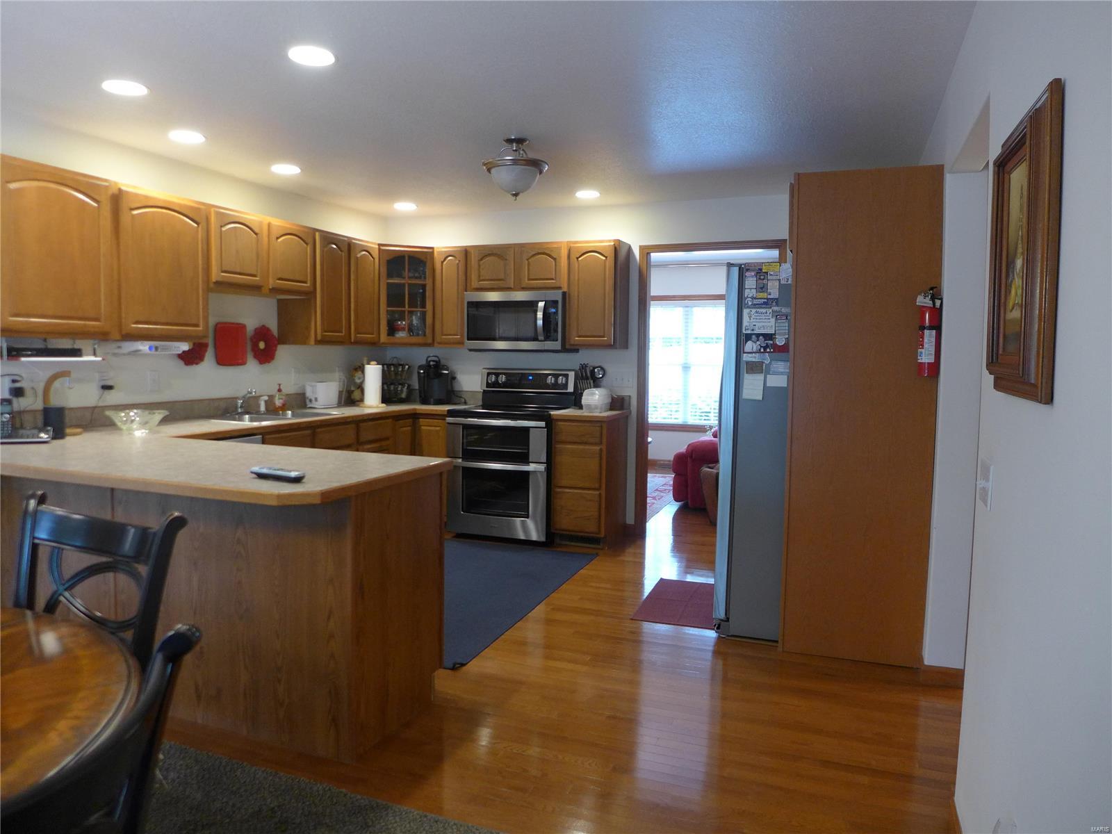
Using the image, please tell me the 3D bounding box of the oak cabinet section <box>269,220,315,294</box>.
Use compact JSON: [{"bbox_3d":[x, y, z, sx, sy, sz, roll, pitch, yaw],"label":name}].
[{"bbox_3d":[-1.816,-0.988,4.936,0.332,0.476,0.454,2,5,20],"label":"oak cabinet section"}]

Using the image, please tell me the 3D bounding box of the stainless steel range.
[{"bbox_3d":[-0.315,0.260,5.715,0.766,1.206,0.703,2,5,20],"label":"stainless steel range"}]

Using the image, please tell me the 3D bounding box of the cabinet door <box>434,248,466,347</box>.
[{"bbox_3d":[-0.794,-0.902,5.822,0.258,0.715,0.022,2,5,19],"label":"cabinet door"}]

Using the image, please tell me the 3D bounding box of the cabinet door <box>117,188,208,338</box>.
[{"bbox_3d":[-1.984,-0.756,3.921,0.025,0.703,0.553,2,5,20],"label":"cabinet door"}]

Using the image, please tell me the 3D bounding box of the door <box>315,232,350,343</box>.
[{"bbox_3d":[-1.489,-0.850,5.117,0.030,0.700,0.340,2,5,21],"label":"door"}]

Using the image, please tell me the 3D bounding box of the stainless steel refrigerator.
[{"bbox_3d":[1.296,0.153,3.864,0.864,1.764,0.915,2,5,20],"label":"stainless steel refrigerator"}]

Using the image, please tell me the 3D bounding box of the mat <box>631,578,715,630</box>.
[{"bbox_3d":[0.709,0.978,4.083,0.450,0.012,0.775,2,4,19],"label":"mat"}]

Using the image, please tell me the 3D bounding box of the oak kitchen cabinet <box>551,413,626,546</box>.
[{"bbox_3d":[0.251,0.431,5.464,0.369,0.900,0.630,2,5,21],"label":"oak kitchen cabinet"}]

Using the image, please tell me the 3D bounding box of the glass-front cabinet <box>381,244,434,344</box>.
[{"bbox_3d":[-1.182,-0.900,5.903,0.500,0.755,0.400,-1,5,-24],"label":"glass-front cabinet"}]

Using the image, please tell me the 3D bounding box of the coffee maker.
[{"bbox_3d":[-0.959,-0.290,6.083,0.256,0.382,0.312,0,5,-9],"label":"coffee maker"}]

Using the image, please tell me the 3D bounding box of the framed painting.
[{"bbox_3d":[0.915,-0.313,1.539,0.040,0.545,0.540,2,5,21],"label":"framed painting"}]

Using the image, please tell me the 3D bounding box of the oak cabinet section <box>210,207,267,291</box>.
[{"bbox_3d":[-1.976,-0.956,4.510,0.332,0.476,0.458,2,5,20],"label":"oak cabinet section"}]

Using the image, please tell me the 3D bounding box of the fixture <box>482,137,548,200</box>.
[{"bbox_3d":[-0.204,-1.263,3.929,0.367,0.312,0.367,1,5,0],"label":"fixture"}]

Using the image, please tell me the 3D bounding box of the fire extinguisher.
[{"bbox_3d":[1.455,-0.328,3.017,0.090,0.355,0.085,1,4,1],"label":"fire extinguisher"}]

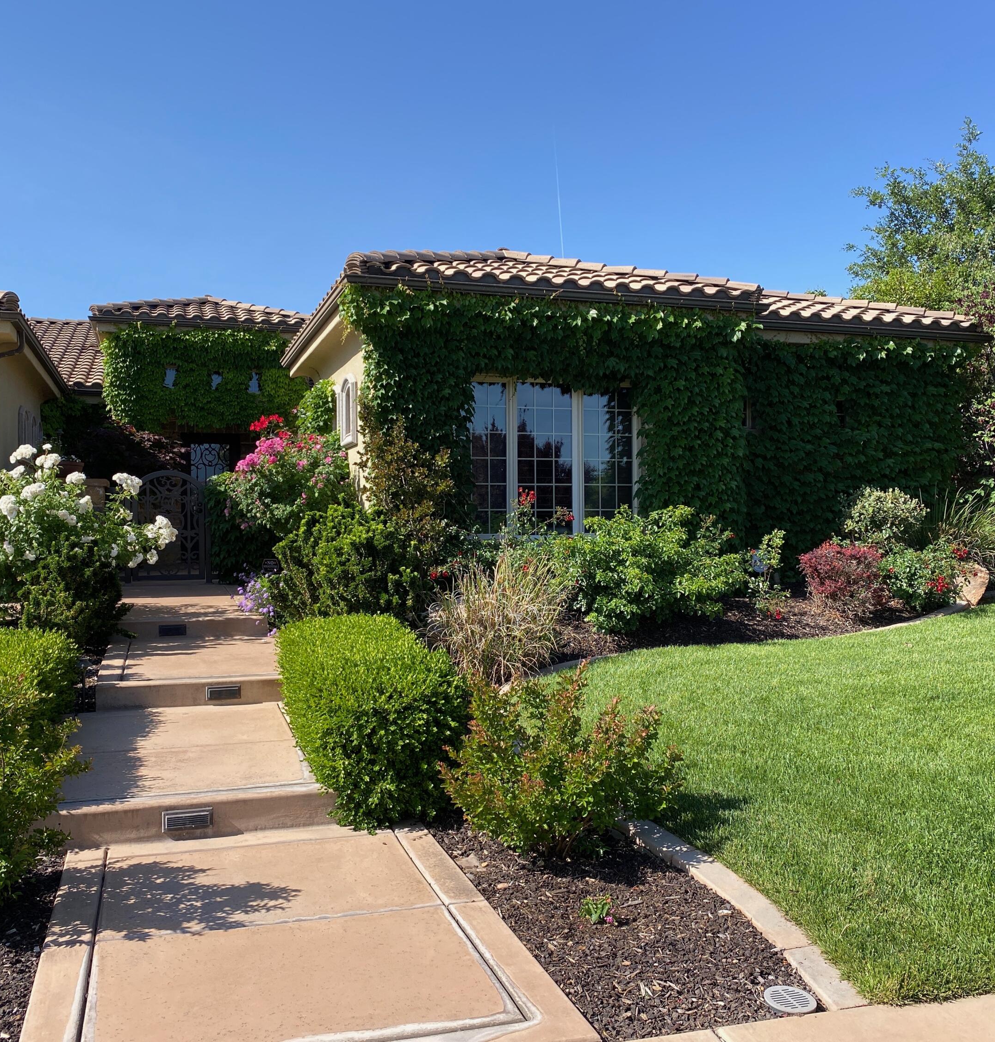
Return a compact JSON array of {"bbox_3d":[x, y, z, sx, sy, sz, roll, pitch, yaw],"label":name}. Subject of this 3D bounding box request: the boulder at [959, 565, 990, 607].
[{"bbox_3d":[5.200,0.690,11.450,0.440,0.470,0.400,0,0,-18],"label":"boulder"}]

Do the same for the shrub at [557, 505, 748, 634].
[{"bbox_3d":[1.450,0.425,9.850,1.700,1.120,1.450,0,0,-18],"label":"shrub"}]

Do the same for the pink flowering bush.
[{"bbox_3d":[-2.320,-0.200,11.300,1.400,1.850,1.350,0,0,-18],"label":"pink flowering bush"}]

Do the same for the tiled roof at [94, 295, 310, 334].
[{"bbox_3d":[-5.680,-3.910,20.300,4.100,1.050,3.700,0,0,-18],"label":"tiled roof"}]

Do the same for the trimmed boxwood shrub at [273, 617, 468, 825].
[{"bbox_3d":[-0.780,1.045,5.850,0.780,0.840,1.900,0,0,-18],"label":"trimmed boxwood shrub"}]

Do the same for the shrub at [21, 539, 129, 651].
[{"bbox_3d":[-3.600,0.605,8.900,0.920,0.950,0.920,0,0,-18],"label":"shrub"}]

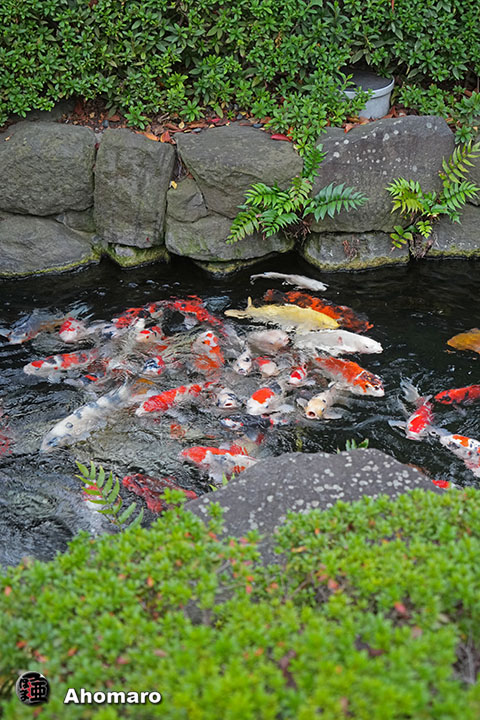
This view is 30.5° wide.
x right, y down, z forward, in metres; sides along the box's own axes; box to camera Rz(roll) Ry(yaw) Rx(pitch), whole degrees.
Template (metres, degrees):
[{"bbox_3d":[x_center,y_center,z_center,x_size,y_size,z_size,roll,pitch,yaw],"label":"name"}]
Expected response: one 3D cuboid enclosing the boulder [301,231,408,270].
[{"bbox_3d":[0.610,-0.618,4.649,0.543,0.220,0.400,-3,32,-5],"label":"boulder"}]

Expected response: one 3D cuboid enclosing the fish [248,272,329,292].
[{"bbox_3d":[0.246,-0.387,4.394,0.382,0.090,0.080,5,32,8],"label":"fish"}]

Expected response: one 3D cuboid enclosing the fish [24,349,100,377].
[{"bbox_3d":[-0.803,-0.013,4.343,0.520,0.140,0.150,-13,35,-19],"label":"fish"}]

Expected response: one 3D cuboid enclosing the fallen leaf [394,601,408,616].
[{"bbox_3d":[0.358,0.551,1.950,0.018,0.012,0.036,-23,40,-30],"label":"fallen leaf"}]

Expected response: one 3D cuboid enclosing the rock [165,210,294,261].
[{"bbox_3d":[-0.058,-0.739,4.953,0.711,0.301,0.350,0,34,0],"label":"rock"}]

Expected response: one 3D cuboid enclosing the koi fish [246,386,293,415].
[{"bbox_3d":[0.175,0.124,3.576,0.130,0.140,0.379,28,41,37],"label":"koi fish"}]

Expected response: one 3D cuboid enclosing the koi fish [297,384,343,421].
[{"bbox_3d":[0.395,0.166,3.903,0.180,0.130,0.370,19,39,26],"label":"koi fish"}]

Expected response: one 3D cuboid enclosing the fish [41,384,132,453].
[{"bbox_3d":[-0.668,0.230,3.970,0.170,0.160,0.640,19,38,27],"label":"fish"}]

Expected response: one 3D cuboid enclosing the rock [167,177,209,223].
[{"bbox_3d":[-0.285,-0.904,4.875,0.228,0.268,0.250,0,34,0],"label":"rock"}]

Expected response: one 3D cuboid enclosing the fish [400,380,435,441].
[{"bbox_3d":[0.823,0.195,4.024,0.190,0.150,0.520,8,34,12],"label":"fish"}]

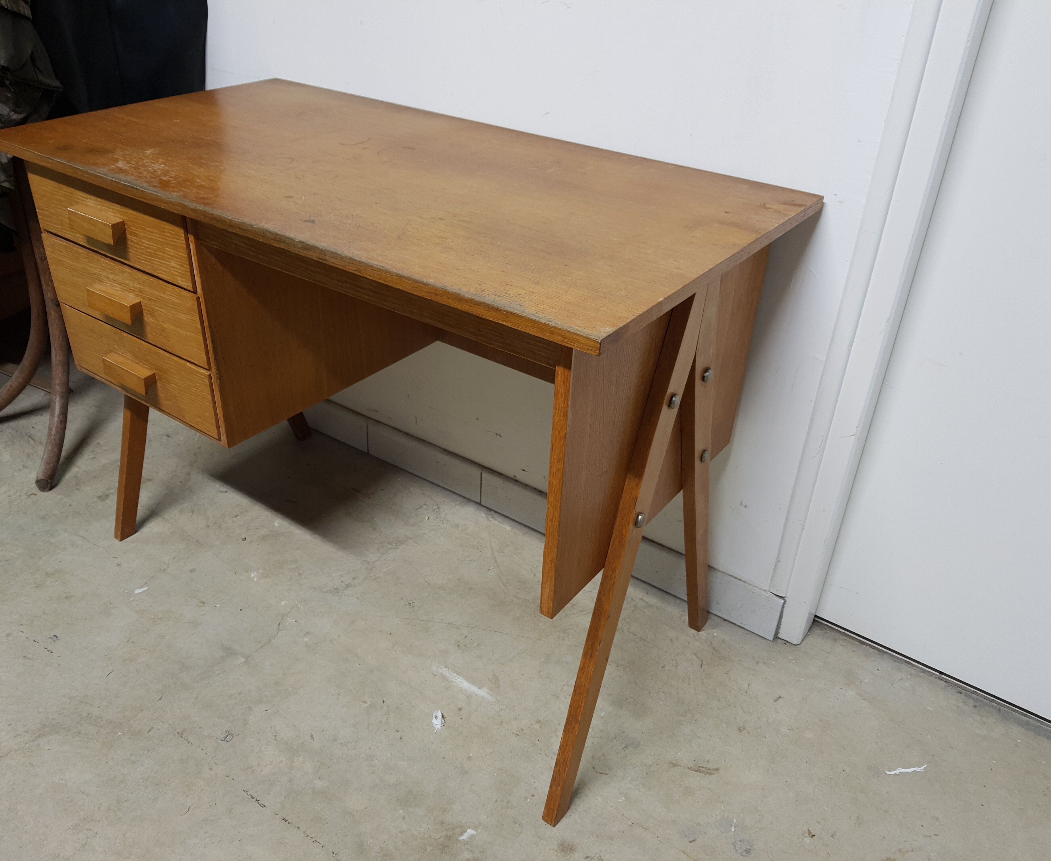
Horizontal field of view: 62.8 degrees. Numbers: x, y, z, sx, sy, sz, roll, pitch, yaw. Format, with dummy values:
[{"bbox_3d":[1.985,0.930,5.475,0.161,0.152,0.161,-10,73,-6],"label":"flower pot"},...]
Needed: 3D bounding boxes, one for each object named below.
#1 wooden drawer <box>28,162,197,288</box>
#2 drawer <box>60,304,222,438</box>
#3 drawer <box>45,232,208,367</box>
[{"bbox_3d":[-0.455,-0.363,1.294,0.364,0.109,0.421,22,38,29],"label":"wooden drawer"},{"bbox_3d":[-0.467,-0.171,1.420,0.364,0.114,0.421,22,38,29],"label":"drawer"},{"bbox_3d":[-0.460,-0.268,1.355,0.365,0.110,0.421,22,38,29],"label":"drawer"}]

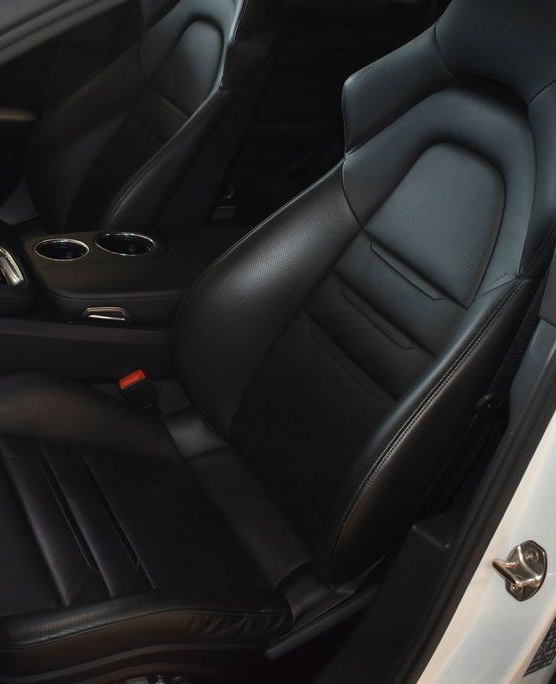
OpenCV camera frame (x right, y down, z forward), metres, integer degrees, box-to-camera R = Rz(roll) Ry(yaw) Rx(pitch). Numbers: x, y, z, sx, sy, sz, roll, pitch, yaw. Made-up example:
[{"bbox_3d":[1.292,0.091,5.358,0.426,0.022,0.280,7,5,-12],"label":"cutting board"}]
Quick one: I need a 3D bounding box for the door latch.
[{"bbox_3d":[0.194,0.187,0.697,0.032,0.060,0.037,-4,32,-32],"label":"door latch"}]

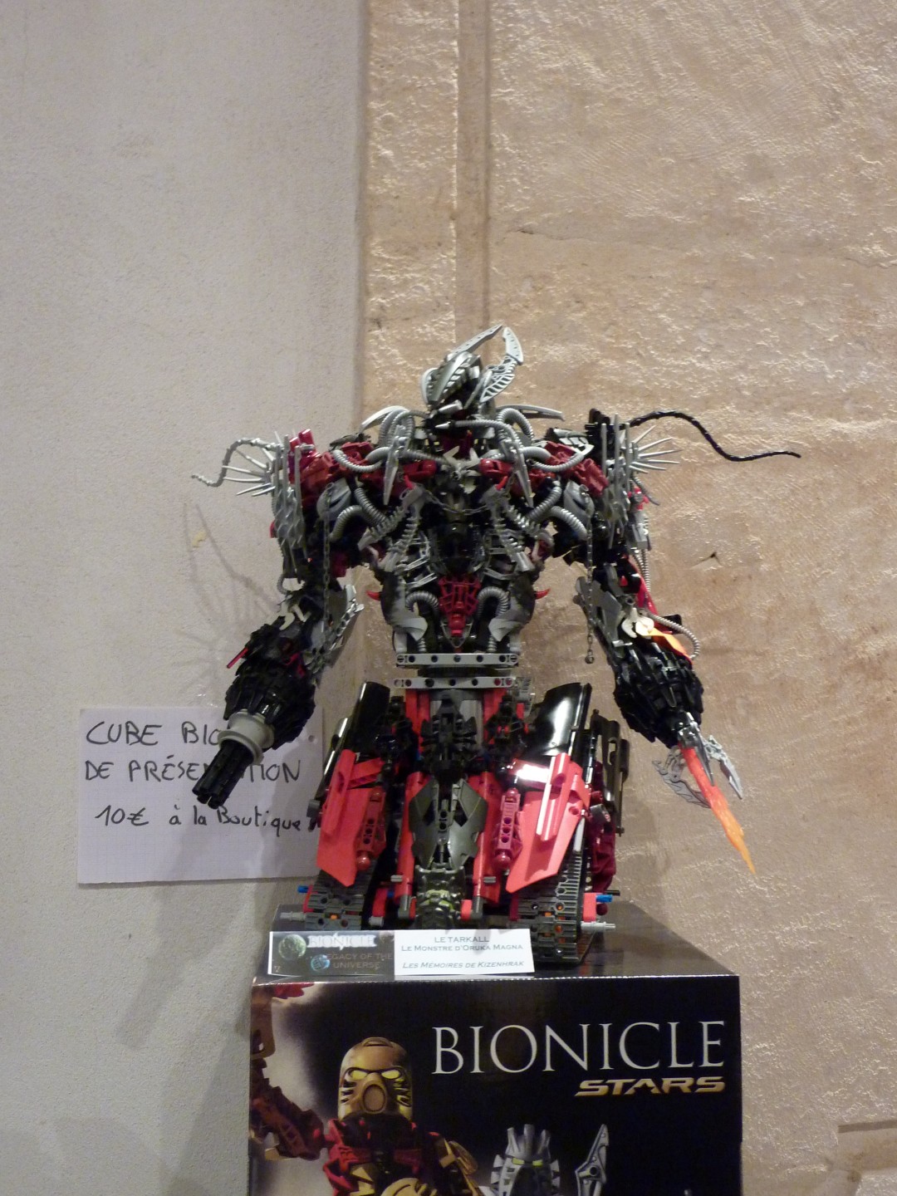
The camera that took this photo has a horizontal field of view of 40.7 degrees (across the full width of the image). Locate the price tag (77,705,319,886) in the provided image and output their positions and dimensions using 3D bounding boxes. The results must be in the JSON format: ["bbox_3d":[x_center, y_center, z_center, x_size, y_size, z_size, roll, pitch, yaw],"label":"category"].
[{"bbox_3d":[-0.215,0.171,1.058,0.210,0.149,0.002,0,-5,-8],"label":"price tag"}]

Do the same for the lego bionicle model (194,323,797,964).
[{"bbox_3d":[0.031,0.029,0.870,0.433,0.442,0.230,-1,-6,12],"label":"lego bionicle model"}]

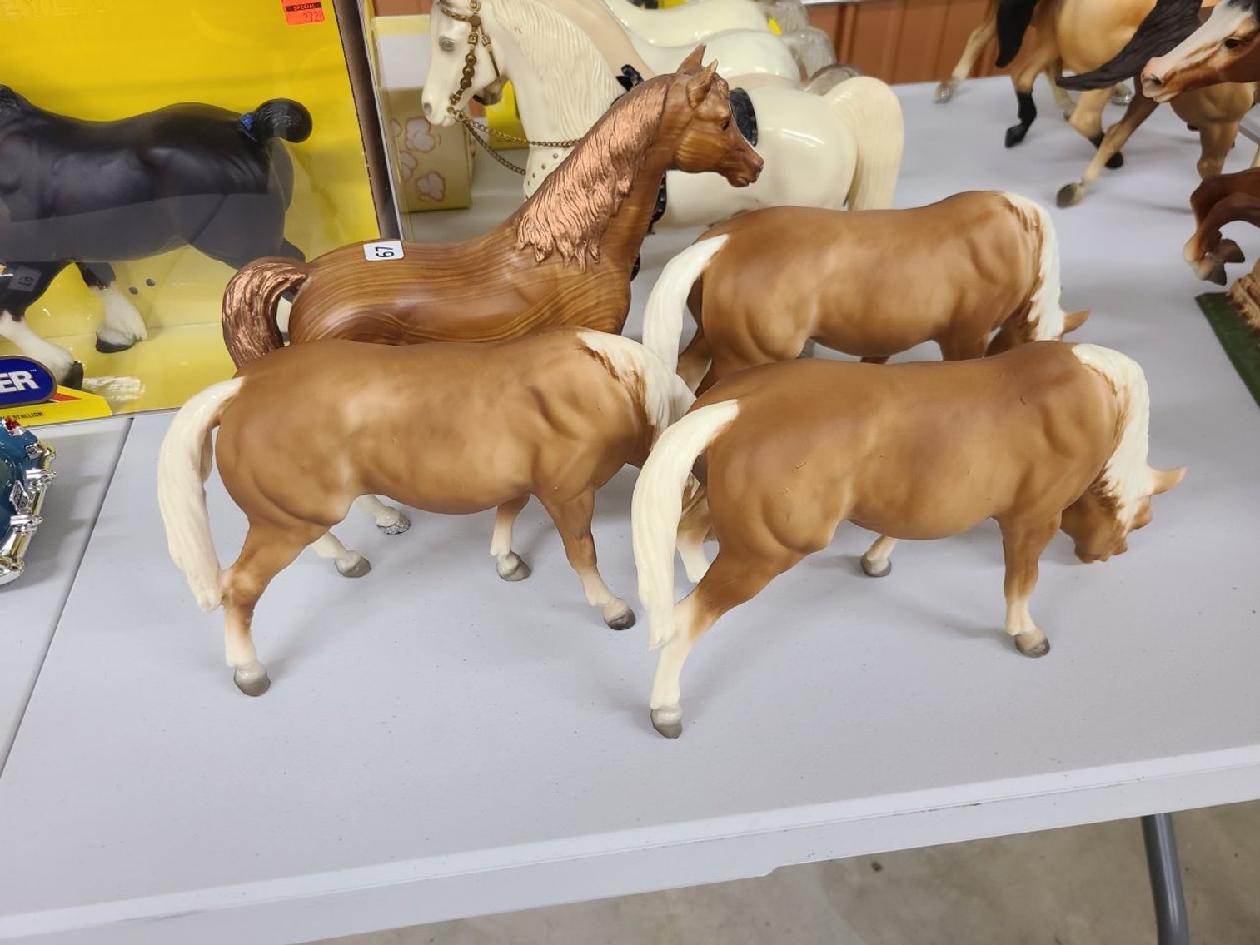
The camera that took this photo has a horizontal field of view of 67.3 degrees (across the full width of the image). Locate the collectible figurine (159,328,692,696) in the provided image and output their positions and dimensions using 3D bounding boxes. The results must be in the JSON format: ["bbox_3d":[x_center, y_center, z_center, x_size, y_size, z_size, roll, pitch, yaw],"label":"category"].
[{"bbox_3d":[-0.069,0.006,0.426,0.253,0.162,0.084,-6,43,-4],"label":"collectible figurine"}]

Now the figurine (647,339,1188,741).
[{"bbox_3d":[0.123,0.016,0.408,0.253,0.162,0.084,-8,43,-6],"label":"figurine"}]

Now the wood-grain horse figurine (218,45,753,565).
[{"bbox_3d":[-0.063,-0.082,0.472,0.266,0.230,0.072,-10,43,-9],"label":"wood-grain horse figurine"}]

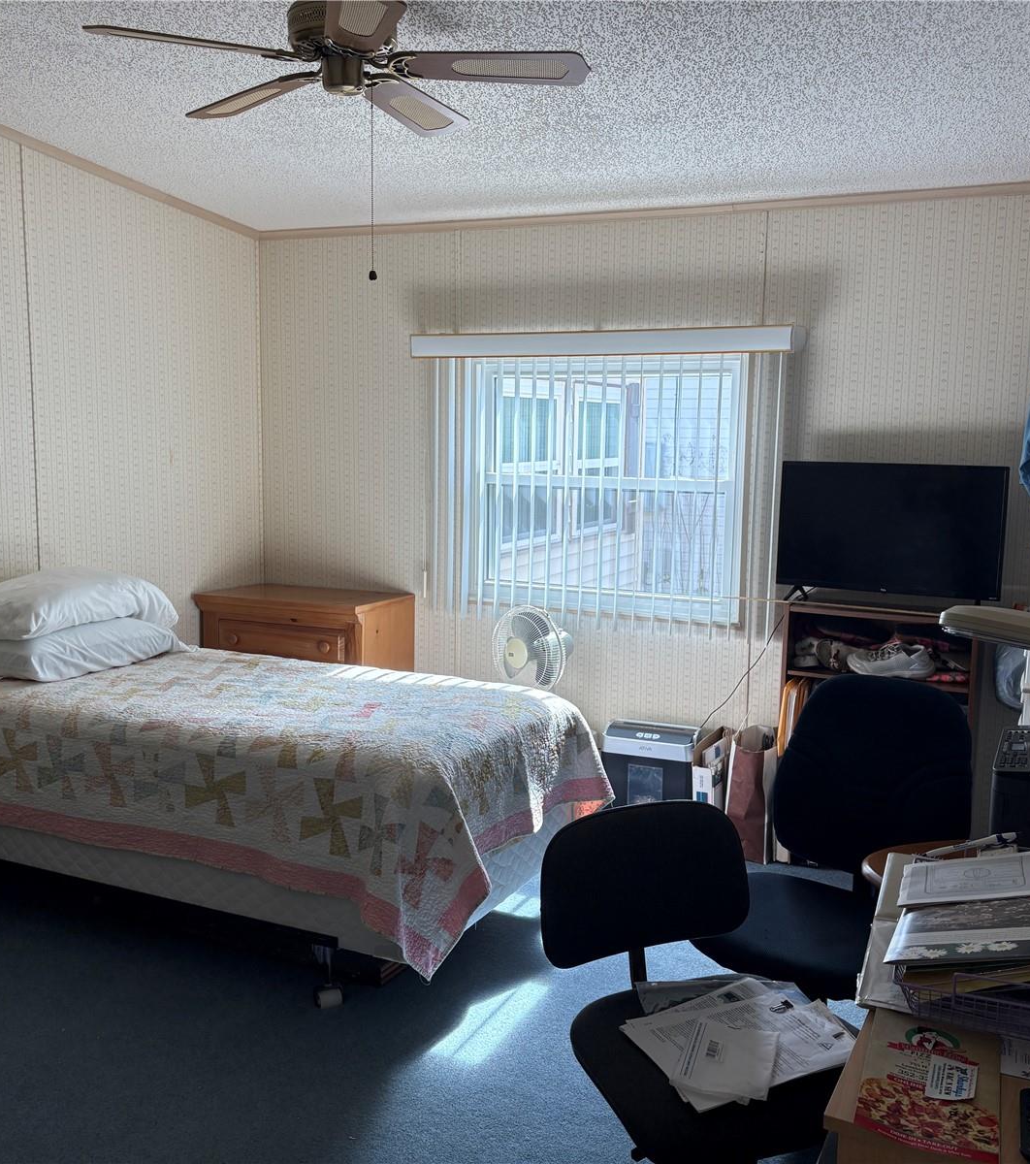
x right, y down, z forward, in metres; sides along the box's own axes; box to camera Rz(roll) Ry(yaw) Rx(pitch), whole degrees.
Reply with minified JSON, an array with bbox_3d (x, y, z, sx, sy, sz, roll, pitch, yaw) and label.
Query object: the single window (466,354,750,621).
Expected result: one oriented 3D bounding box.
[{"bbox_3d":[0.330,-0.367,4.472,1.127,1.005,0.081,4,9,25],"label":"single window"}]

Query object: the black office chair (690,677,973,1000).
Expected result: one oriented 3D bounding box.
[{"bbox_3d":[0.688,0.708,2.436,0.579,0.949,0.670,6,9,31],"label":"black office chair"}]

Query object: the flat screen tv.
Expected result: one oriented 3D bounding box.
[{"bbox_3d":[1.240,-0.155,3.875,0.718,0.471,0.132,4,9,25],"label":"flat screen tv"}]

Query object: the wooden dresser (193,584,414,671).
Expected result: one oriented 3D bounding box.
[{"bbox_3d":[-0.870,0.437,4.837,0.751,0.779,0.426,5,9,27],"label":"wooden dresser"}]

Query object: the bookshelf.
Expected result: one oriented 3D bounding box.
[{"bbox_3d":[1.241,0.524,3.987,0.620,0.901,0.274,4,9,25],"label":"bookshelf"}]

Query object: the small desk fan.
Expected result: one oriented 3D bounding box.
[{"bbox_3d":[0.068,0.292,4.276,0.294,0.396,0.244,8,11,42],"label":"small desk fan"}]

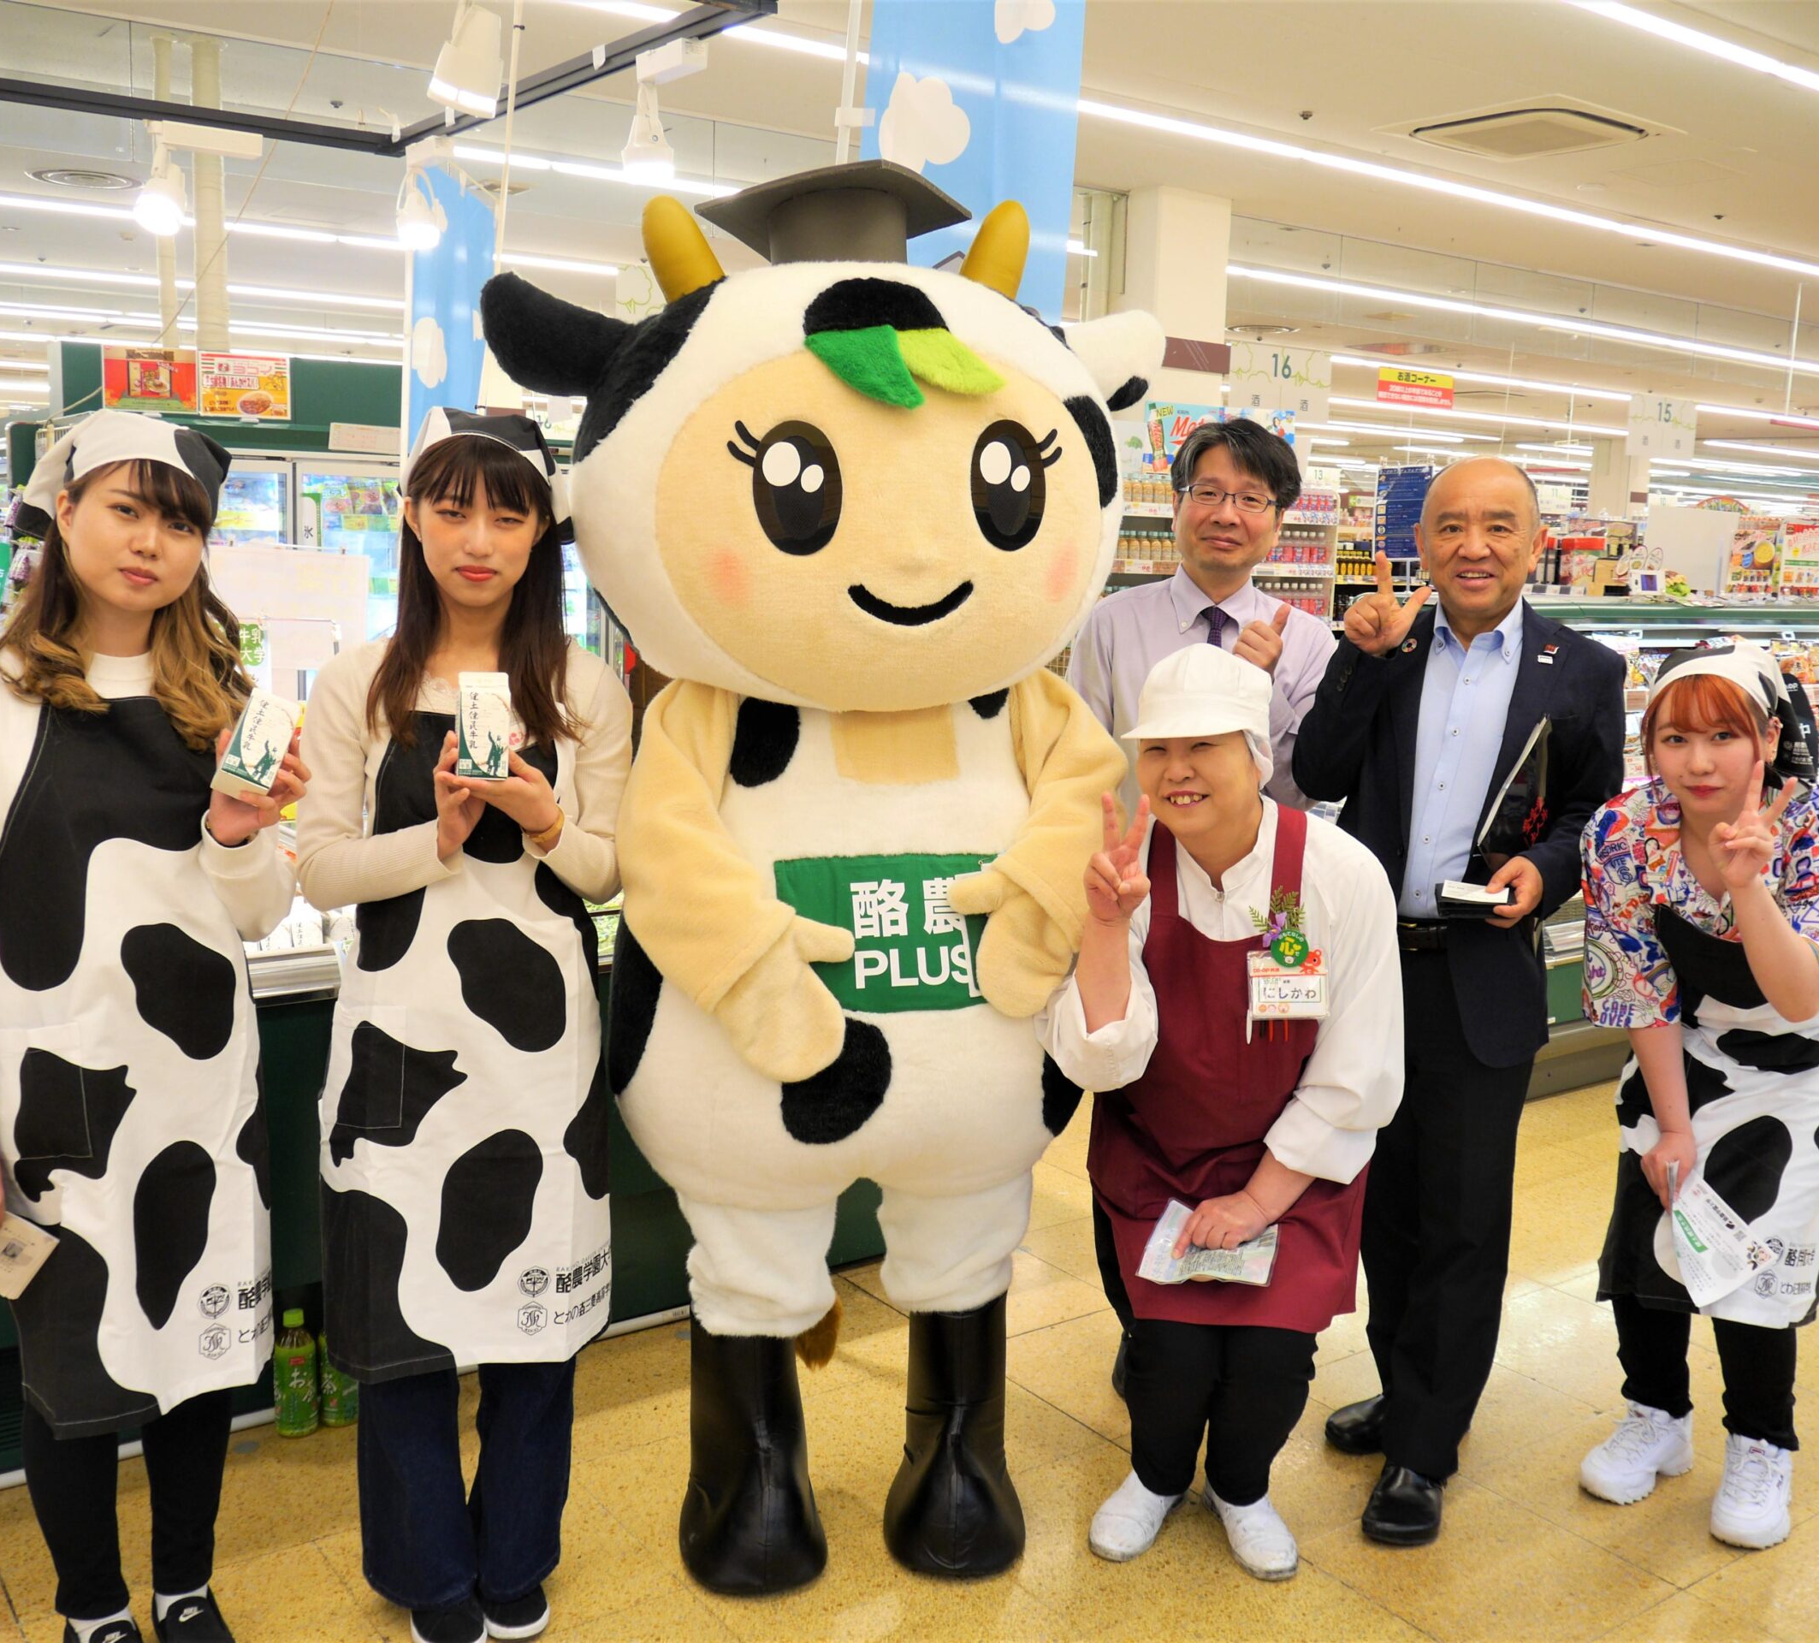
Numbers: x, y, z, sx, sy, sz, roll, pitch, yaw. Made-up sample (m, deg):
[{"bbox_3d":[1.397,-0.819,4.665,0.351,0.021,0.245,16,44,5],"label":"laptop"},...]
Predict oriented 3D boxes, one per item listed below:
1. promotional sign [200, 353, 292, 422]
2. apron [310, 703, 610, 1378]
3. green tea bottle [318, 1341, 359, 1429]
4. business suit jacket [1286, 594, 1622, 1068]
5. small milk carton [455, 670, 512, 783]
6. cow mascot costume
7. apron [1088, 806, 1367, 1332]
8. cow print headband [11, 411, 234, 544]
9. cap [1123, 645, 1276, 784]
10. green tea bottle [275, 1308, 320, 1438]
[{"bbox_3d":[-2.736,-1.787,7.300,0.364,0.260,0.015,-4,10,-36],"label":"promotional sign"},{"bbox_3d":[-0.614,0.299,2.450,0.410,0.940,0.250,1,9,-5],"label":"apron"},{"bbox_3d":[-0.947,0.900,2.943,0.068,0.212,0.068,-4,10,-36],"label":"green tea bottle"},{"bbox_3d":[0.857,0.015,2.760,0.510,0.720,0.360,4,9,20],"label":"business suit jacket"},{"bbox_3d":[-0.554,-0.122,2.310,0.069,0.148,0.069,-1,-5,-14],"label":"small milk carton"},{"bbox_3d":[-0.136,0.084,2.631,0.970,2.020,0.780,0,9,-8],"label":"cow mascot costume"},{"bbox_3d":[0.449,0.333,2.490,0.395,0.740,0.280,3,9,12],"label":"apron"},{"bbox_3d":[-0.936,-0.409,2.110,0.215,0.180,0.220,13,8,-28],"label":"cow print headband"},{"bbox_3d":[0.386,-0.145,2.360,0.185,0.180,0.260,-3,11,25],"label":"cap"},{"bbox_3d":[-1.028,0.923,2.972,0.070,0.217,0.070,-1,9,-17],"label":"green tea bottle"}]

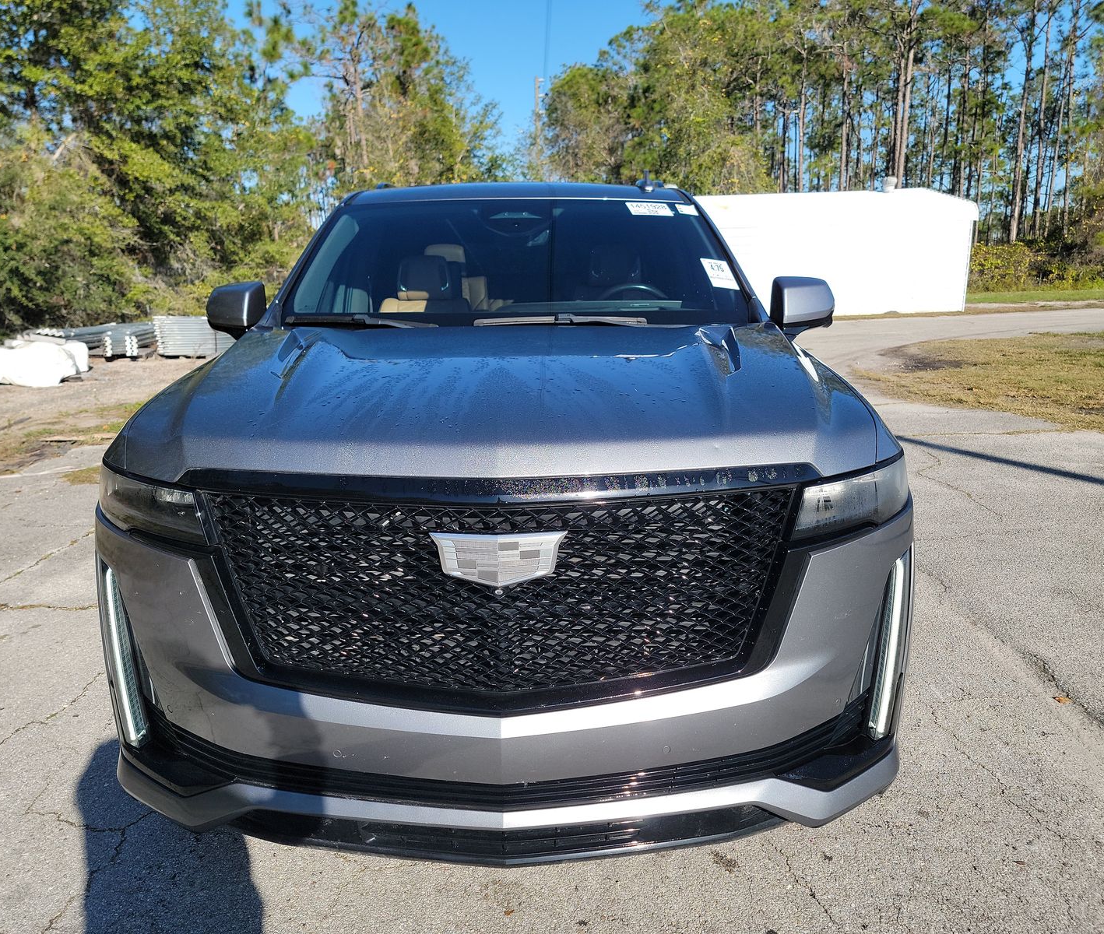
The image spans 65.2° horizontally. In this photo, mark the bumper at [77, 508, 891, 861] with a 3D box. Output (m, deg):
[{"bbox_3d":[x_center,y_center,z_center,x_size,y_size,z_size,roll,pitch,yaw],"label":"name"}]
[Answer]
[{"bbox_3d":[-0.109,0.493,2.057,2.020,0.700,0.560,-1,14,0],"label":"bumper"}]

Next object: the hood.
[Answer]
[{"bbox_3d":[-0.119,-0.218,2.426,1.800,0.300,1.400,-1,14,0],"label":"hood"}]

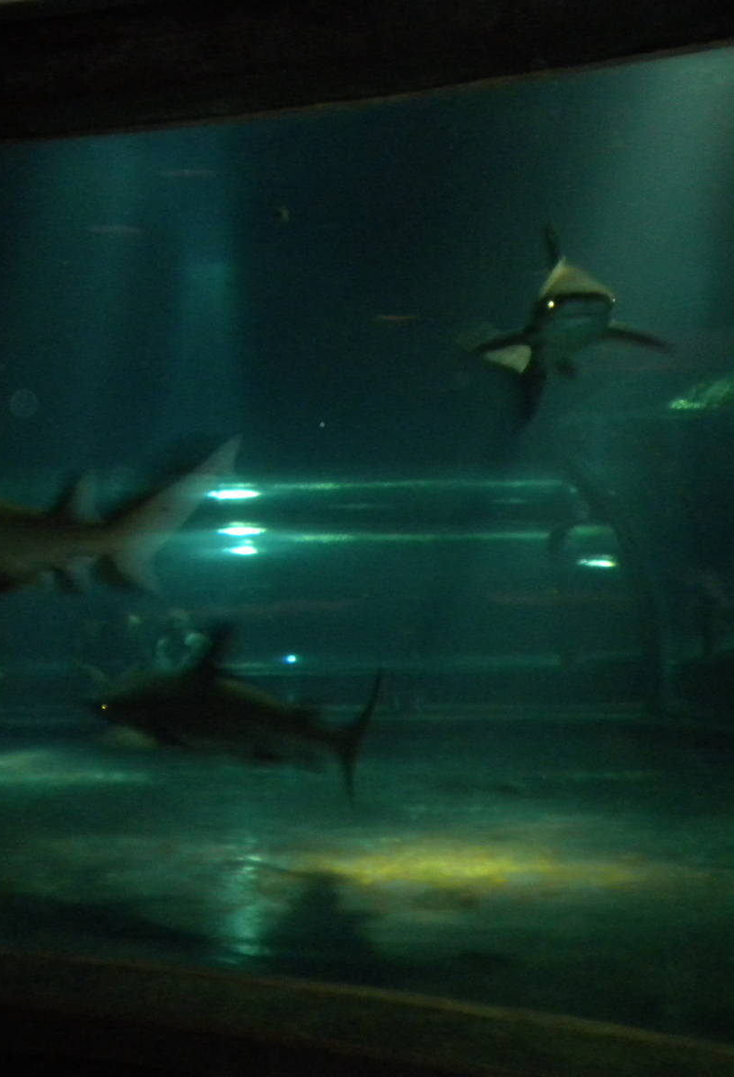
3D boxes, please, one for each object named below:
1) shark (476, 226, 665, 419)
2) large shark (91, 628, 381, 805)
[{"bbox_3d":[0.830,-0.940,6.600,0.820,0.740,1.700,-3,1,-4],"label":"shark"},{"bbox_3d":[-0.640,0.730,6.900,1.750,0.670,0.650,0,1,35],"label":"large shark"}]

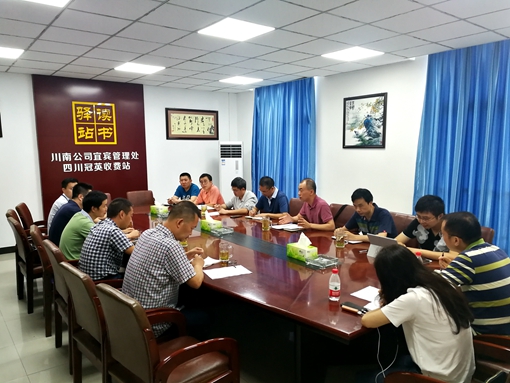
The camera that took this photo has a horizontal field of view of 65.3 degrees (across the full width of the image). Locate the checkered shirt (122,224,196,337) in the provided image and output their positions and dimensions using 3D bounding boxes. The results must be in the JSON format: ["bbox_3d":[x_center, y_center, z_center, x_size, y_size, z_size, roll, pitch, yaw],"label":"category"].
[{"bbox_3d":[-0.638,0.566,2.574,0.470,0.670,0.500,-5,8,-35],"label":"checkered shirt"}]

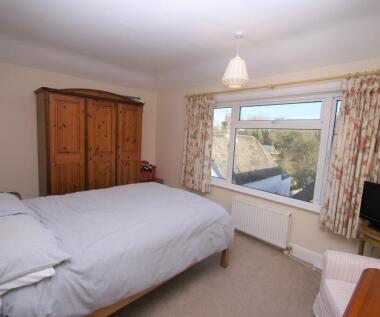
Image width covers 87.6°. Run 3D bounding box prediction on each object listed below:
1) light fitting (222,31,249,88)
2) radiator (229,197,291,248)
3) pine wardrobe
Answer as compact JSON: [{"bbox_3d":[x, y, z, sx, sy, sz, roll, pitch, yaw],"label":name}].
[{"bbox_3d":[0.509,-1.049,2.114,0.287,0.566,0.287,9,9,42],"label":"light fitting"},{"bbox_3d":[0.972,0.887,2.802,0.808,0.465,0.090,9,9,42],"label":"radiator"},{"bbox_3d":[-1.505,0.046,3.158,0.550,2.051,1.430,9,9,42],"label":"pine wardrobe"}]

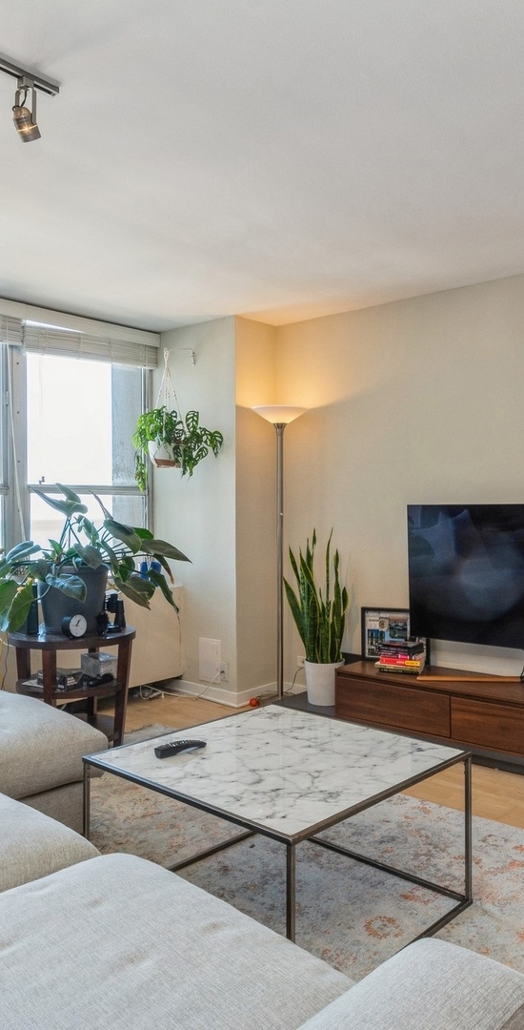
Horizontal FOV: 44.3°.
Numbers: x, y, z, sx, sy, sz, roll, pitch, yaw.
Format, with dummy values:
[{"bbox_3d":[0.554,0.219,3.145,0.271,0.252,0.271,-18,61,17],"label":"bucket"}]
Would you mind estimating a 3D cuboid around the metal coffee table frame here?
[{"bbox_3d":[0.055,0.980,2.000,0.845,0.470,0.845,0,1,44],"label":"metal coffee table frame"}]

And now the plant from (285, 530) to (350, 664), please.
[{"bbox_3d":[0.326,0.491,3.821,0.380,0.796,0.330,0,0,0],"label":"plant"}]

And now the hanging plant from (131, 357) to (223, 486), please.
[{"bbox_3d":[-0.530,-0.580,4.013,0.530,0.843,0.430,0,0,36],"label":"hanging plant"}]

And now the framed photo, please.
[{"bbox_3d":[0.772,0.700,3.740,0.422,0.315,0.035,0,0,36],"label":"framed photo"}]

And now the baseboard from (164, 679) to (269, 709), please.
[{"bbox_3d":[-0.322,1.166,4.360,0.710,0.095,0.318,0,1,39],"label":"baseboard"}]

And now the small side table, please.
[{"bbox_3d":[-0.967,0.913,3.290,0.630,0.610,0.610,-1,1,-39],"label":"small side table"}]

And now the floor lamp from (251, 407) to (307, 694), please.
[{"bbox_3d":[0.116,0.270,4.000,0.353,1.880,0.353,0,0,0],"label":"floor lamp"}]

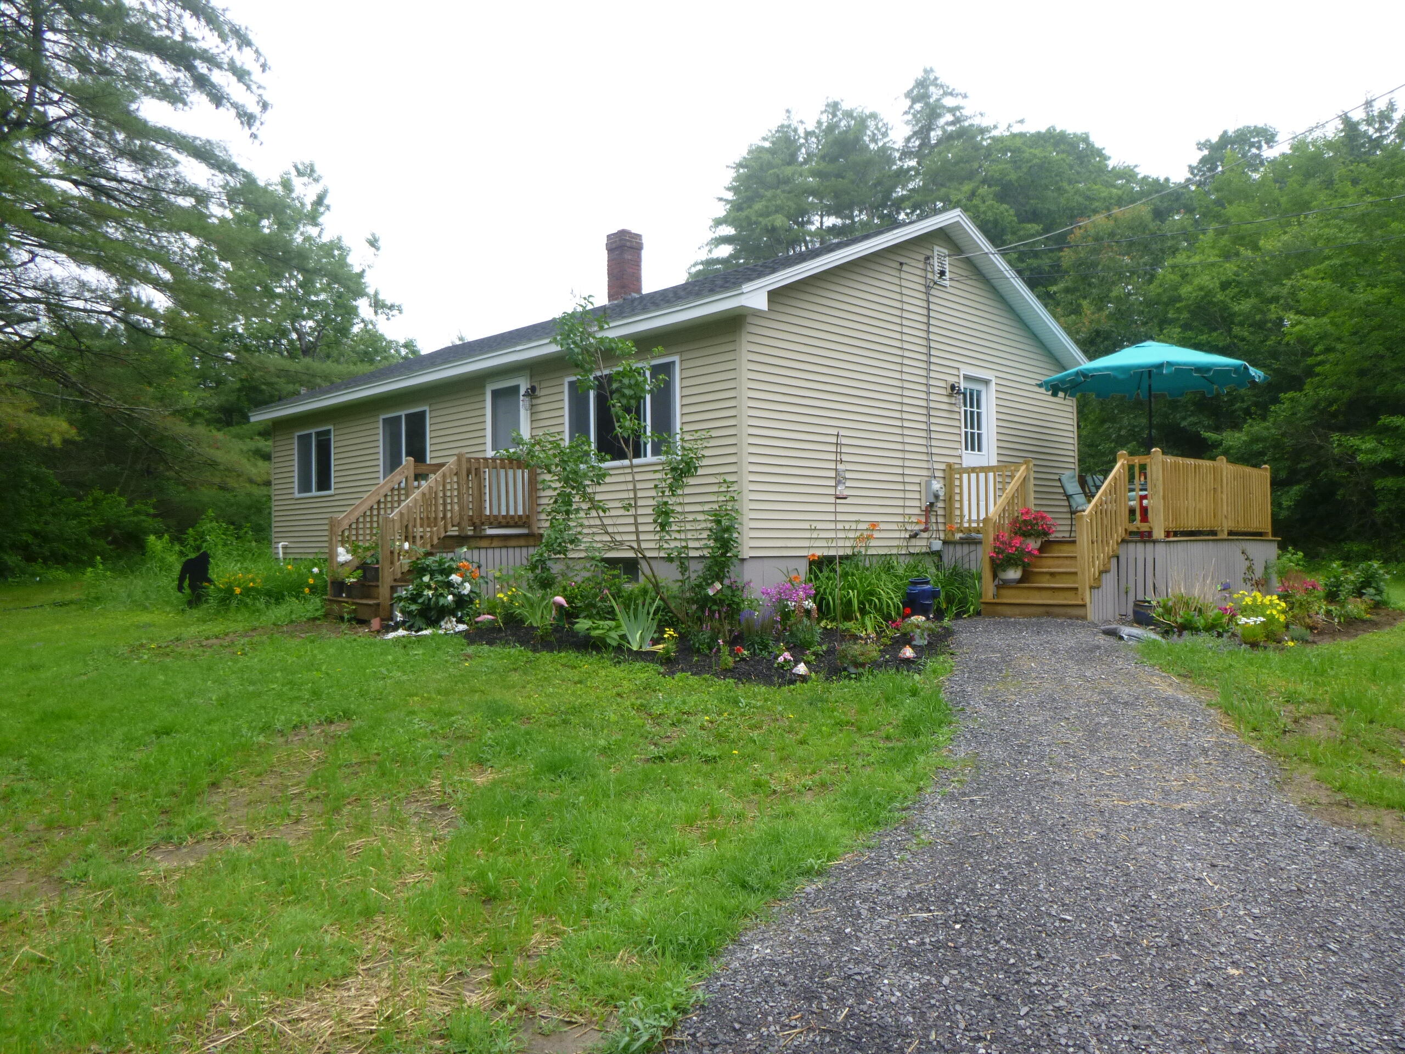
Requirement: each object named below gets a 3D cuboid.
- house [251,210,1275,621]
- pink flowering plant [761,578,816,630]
[{"bbox_3d":[-0.746,-2.018,17.078,10.643,6.455,15.493,0,-1,-45],"label":"house"},{"bbox_3d":[0.877,0.799,10.400,0.570,0.560,0.500,-1,-1,5],"label":"pink flowering plant"}]

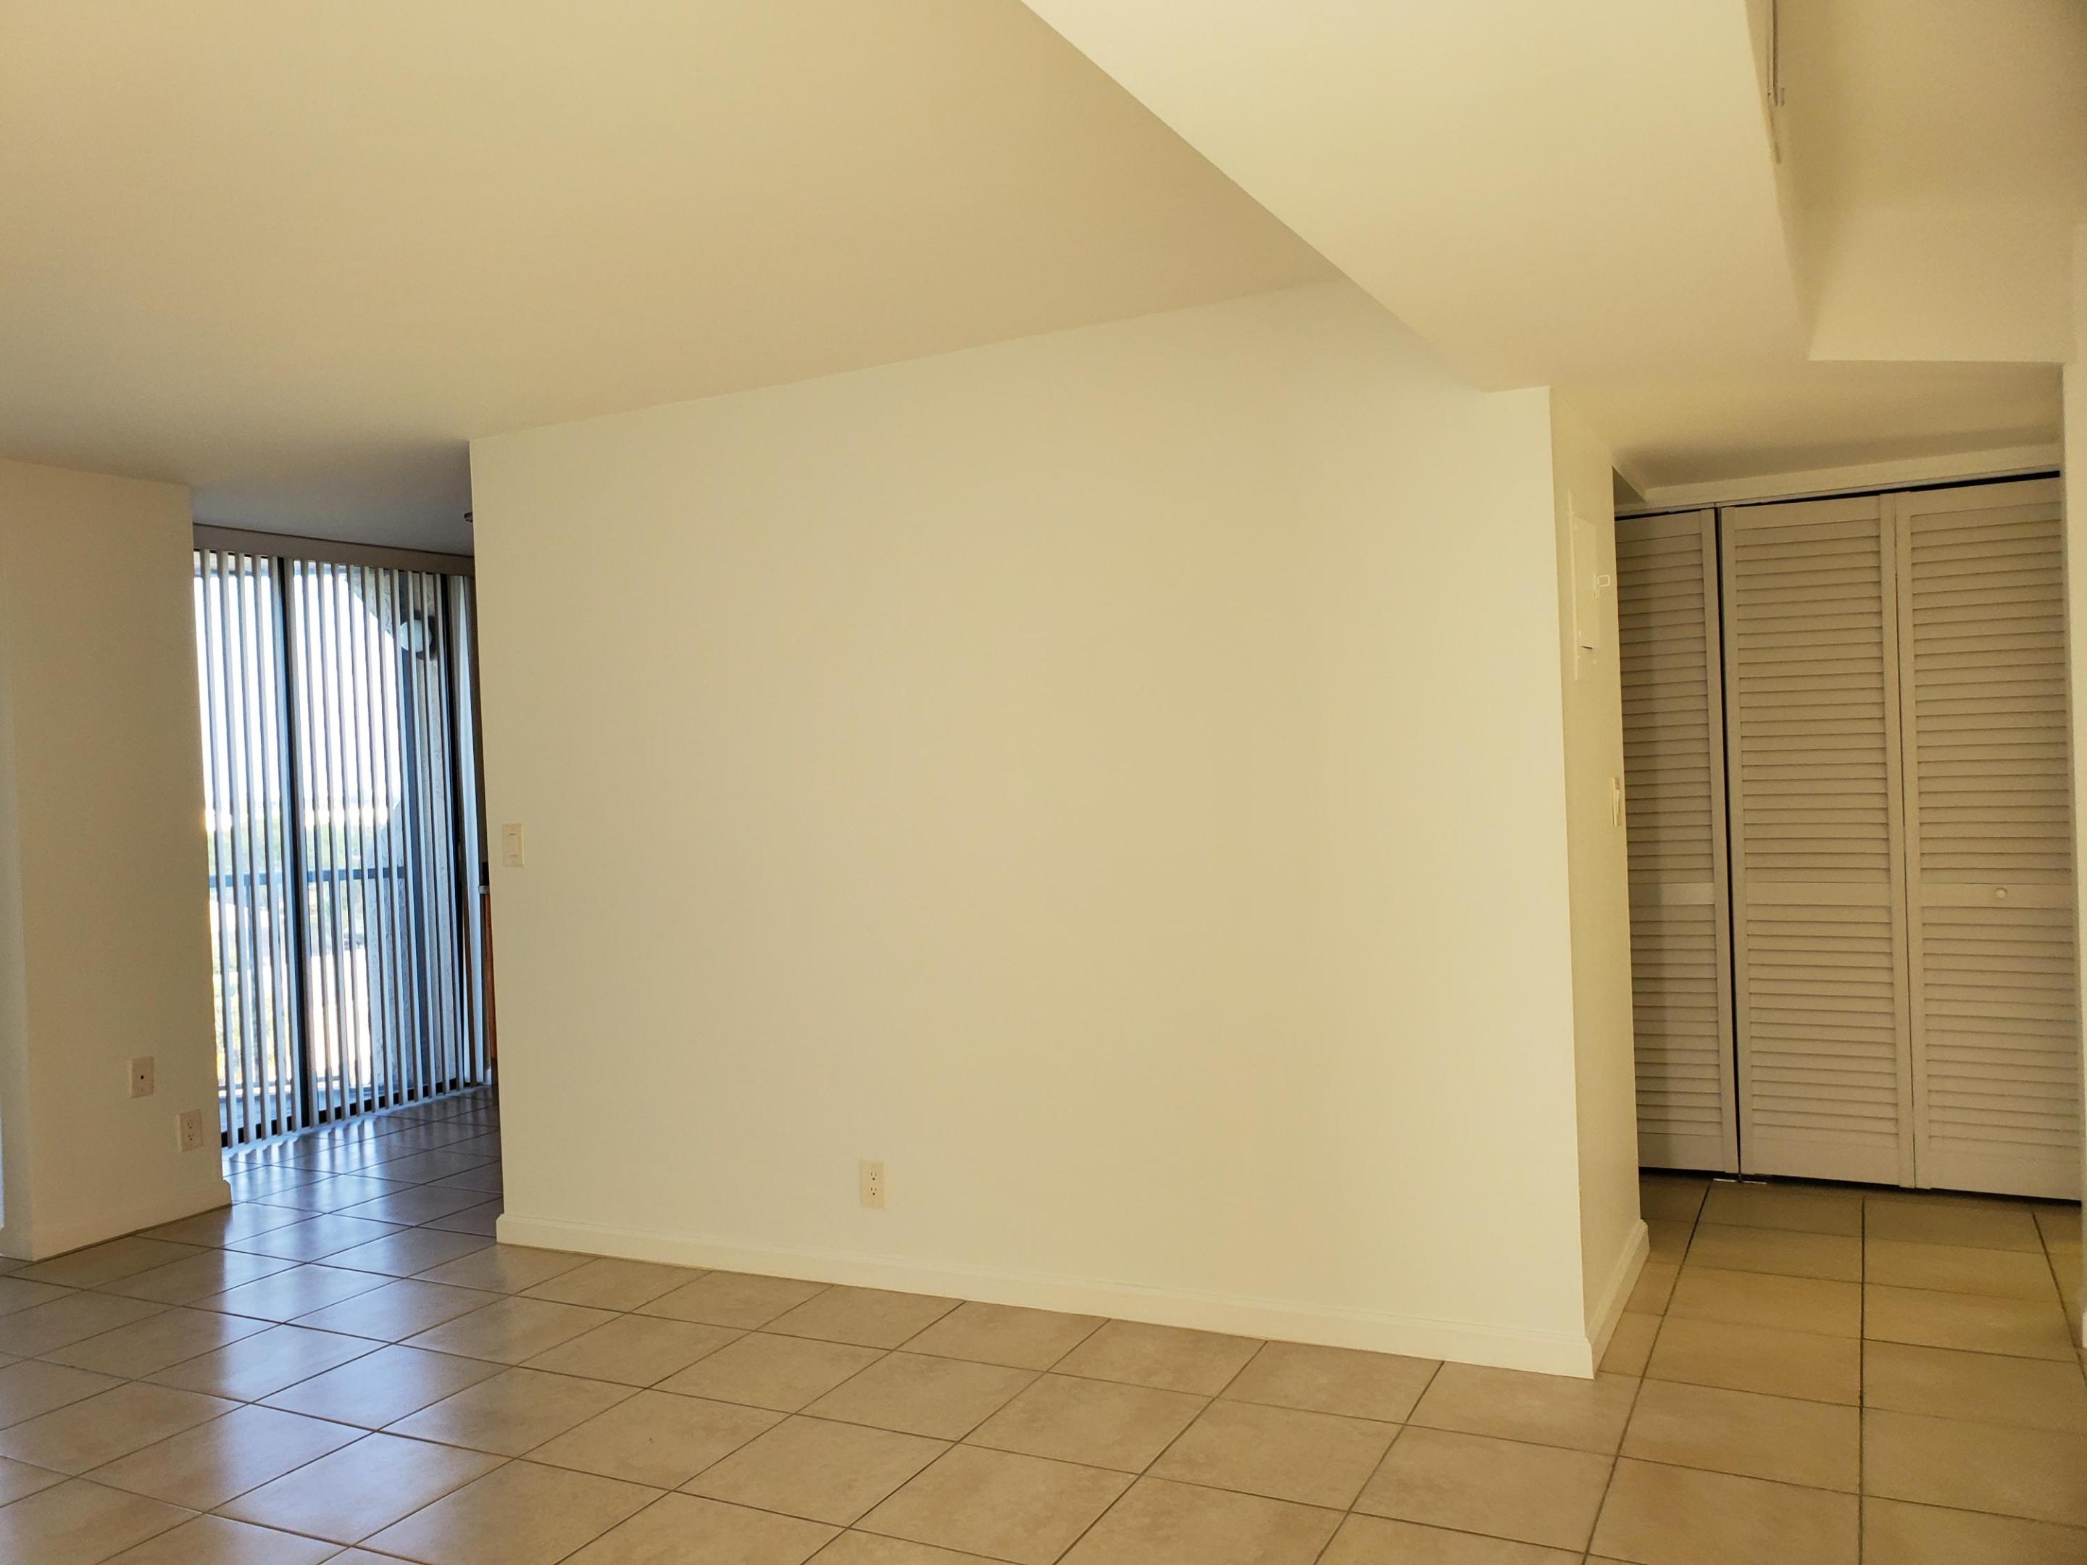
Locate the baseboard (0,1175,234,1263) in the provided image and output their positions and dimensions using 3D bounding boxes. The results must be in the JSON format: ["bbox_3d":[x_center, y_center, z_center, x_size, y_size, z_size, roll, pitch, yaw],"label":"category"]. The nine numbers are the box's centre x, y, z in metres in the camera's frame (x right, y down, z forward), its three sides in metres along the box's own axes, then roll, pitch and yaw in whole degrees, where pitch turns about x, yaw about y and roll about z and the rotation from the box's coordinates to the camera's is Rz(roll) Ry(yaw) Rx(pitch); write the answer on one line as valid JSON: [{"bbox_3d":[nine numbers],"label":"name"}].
[{"bbox_3d":[-3.017,1.424,5.139,0.160,0.090,0.661,-2,0,27],"label":"baseboard"}]

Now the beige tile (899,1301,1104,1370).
[{"bbox_3d":[-0.092,1.327,3.754,0.400,0.010,0.356,-2,0,27],"label":"beige tile"}]

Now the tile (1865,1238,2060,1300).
[{"bbox_3d":[2.331,1.246,4.001,0.403,0.010,0.403,-2,0,27],"label":"tile"}]

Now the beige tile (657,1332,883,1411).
[{"bbox_3d":[-0.625,1.363,3.630,0.402,0.012,0.402,-2,0,27],"label":"beige tile"}]

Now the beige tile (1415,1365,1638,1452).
[{"bbox_3d":[1.014,1.301,3.273,0.407,0.011,0.395,-2,0,27],"label":"beige tile"}]

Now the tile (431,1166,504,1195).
[{"bbox_3d":[-1.903,1.411,5.617,0.402,0.012,0.402,-2,0,27],"label":"tile"}]

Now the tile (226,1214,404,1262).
[{"bbox_3d":[-2.255,1.420,4.872,0.403,0.010,0.403,-2,0,27],"label":"tile"}]

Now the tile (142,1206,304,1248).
[{"bbox_3d":[-2.614,1.433,5.055,0.403,0.010,0.403,-2,0,27],"label":"tile"}]

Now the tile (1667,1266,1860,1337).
[{"bbox_3d":[1.732,1.254,3.771,0.402,0.012,0.402,-2,0,27],"label":"tile"}]

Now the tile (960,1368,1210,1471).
[{"bbox_3d":[0.101,1.343,3.290,0.407,0.011,0.395,-2,0,27],"label":"tile"}]

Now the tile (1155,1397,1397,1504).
[{"bbox_3d":[0.462,1.324,3.096,0.403,0.010,0.403,-2,0,27],"label":"tile"}]

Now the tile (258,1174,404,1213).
[{"bbox_3d":[-2.438,1.424,5.410,0.400,0.010,0.392,-2,0,27],"label":"tile"}]

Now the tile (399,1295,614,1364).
[{"bbox_3d":[-1.367,1.406,4.034,0.407,0.011,0.395,-2,0,27],"label":"tile"}]

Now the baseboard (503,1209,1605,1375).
[{"bbox_3d":[-0.234,1.291,4.048,3.152,0.092,0.015,-2,0,26],"label":"baseboard"}]

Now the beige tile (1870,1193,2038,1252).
[{"bbox_3d":[2.515,1.237,4.358,0.403,0.010,0.403,-2,0,27],"label":"beige tile"}]

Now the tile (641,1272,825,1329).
[{"bbox_3d":[-0.825,1.379,4.194,0.407,0.011,0.375,-2,0,27],"label":"tile"}]

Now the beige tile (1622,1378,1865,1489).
[{"bbox_3d":[1.372,1.274,3.061,0.402,0.012,0.402,-2,0,27],"label":"beige tile"}]

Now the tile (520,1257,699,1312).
[{"bbox_3d":[-1.192,1.395,4.380,0.407,0.011,0.375,-2,0,27],"label":"tile"}]

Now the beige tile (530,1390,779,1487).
[{"bbox_3d":[-0.796,1.361,3.252,0.400,0.010,0.392,-2,0,27],"label":"beige tile"}]

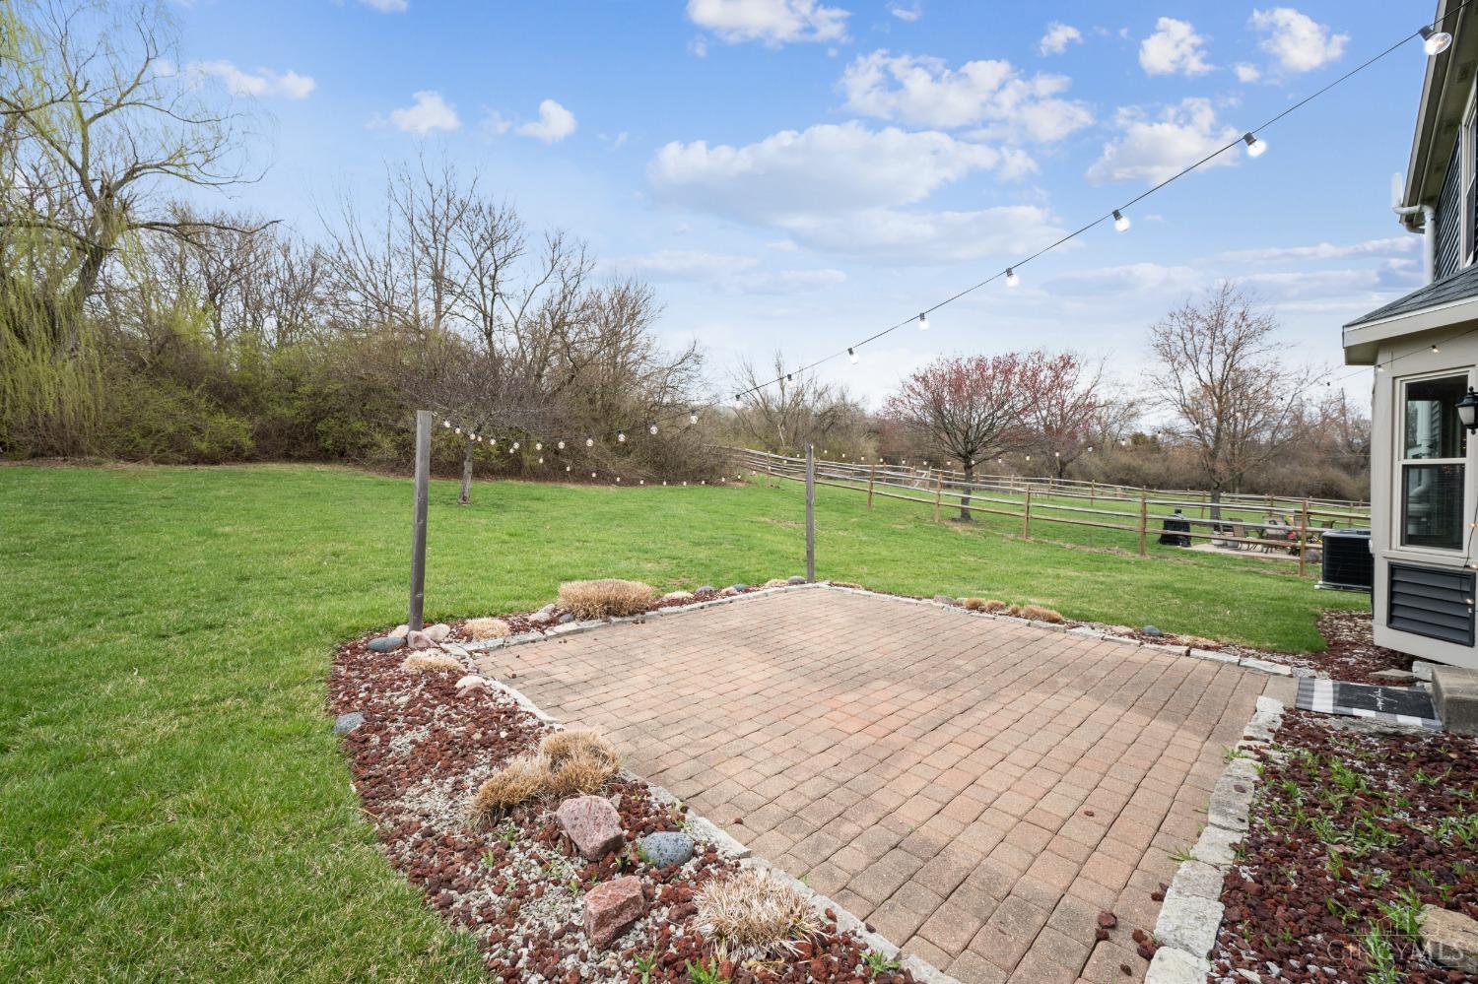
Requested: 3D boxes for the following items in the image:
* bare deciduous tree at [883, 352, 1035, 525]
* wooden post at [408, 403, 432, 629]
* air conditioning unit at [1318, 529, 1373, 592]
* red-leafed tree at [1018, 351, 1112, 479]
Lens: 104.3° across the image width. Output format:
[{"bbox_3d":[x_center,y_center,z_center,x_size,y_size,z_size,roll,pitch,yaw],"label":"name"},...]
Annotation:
[{"bbox_3d":[6.050,-1.500,15.800,4.200,4.600,4.100,0,2,22],"label":"bare deciduous tree"},{"bbox_3d":[-3.190,0.310,5.750,0.092,2.240,0.092,2,2,-43],"label":"wooden post"},{"bbox_3d":[8.480,0.920,7.830,0.750,0.780,0.750,-2,2,-43],"label":"air conditioning unit"},{"bbox_3d":[21.300,-4.700,37.500,6.400,8.800,6.200,0,2,30],"label":"red-leafed tree"}]

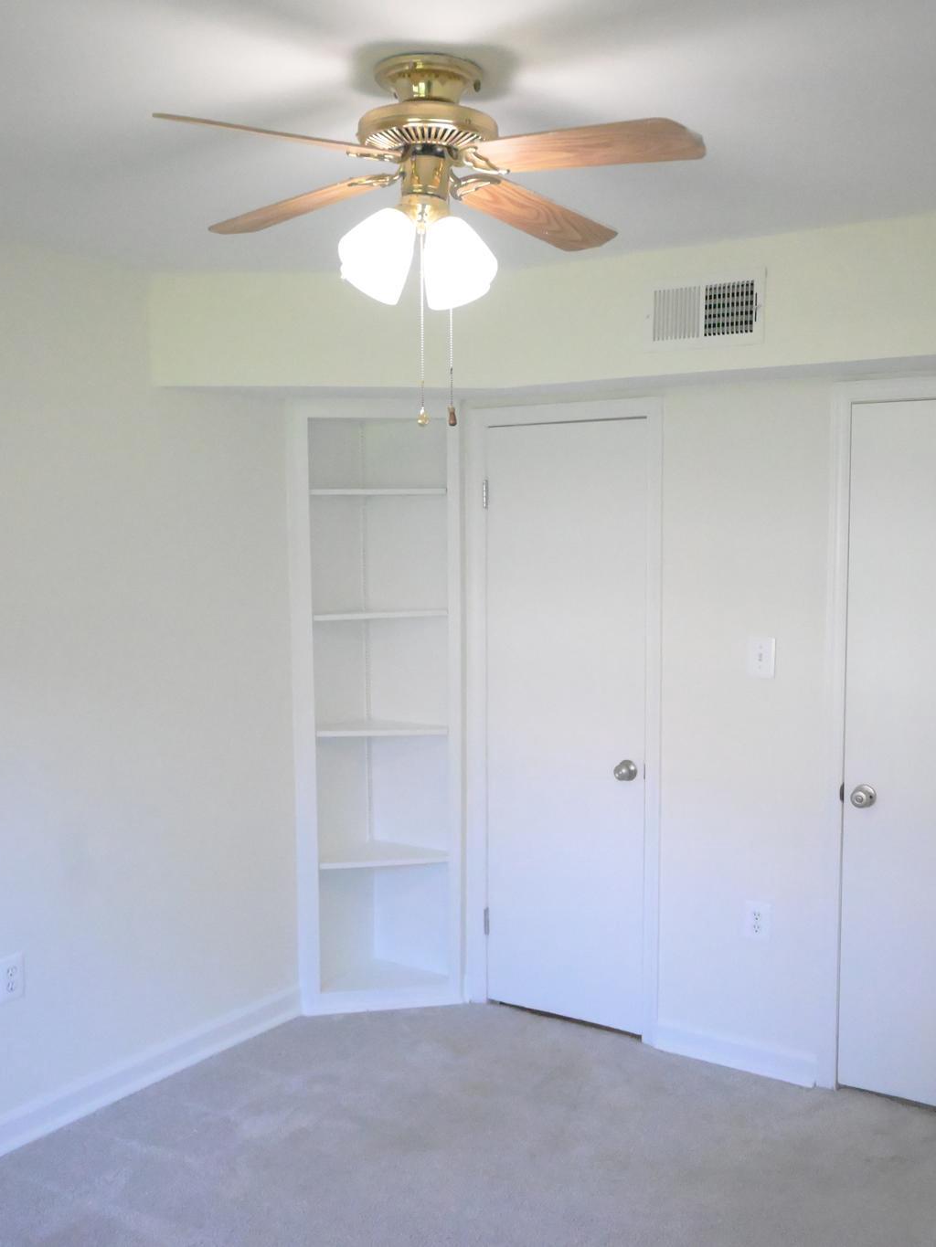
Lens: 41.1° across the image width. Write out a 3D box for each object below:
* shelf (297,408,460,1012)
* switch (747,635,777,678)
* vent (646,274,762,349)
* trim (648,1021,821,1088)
[{"bbox_3d":[-0.328,0.296,4.423,0.584,2.113,0.280,-1,5,-10],"label":"shelf"},{"bbox_3d":[0.883,0.106,3.769,0.084,0.122,0.013,3,6,35],"label":"switch"},{"bbox_3d":[0.639,-0.848,3.385,0.349,0.198,0.018,3,6,35],"label":"vent"},{"bbox_3d":[0.832,1.345,3.916,0.535,0.095,0.015,3,6,35],"label":"trim"}]

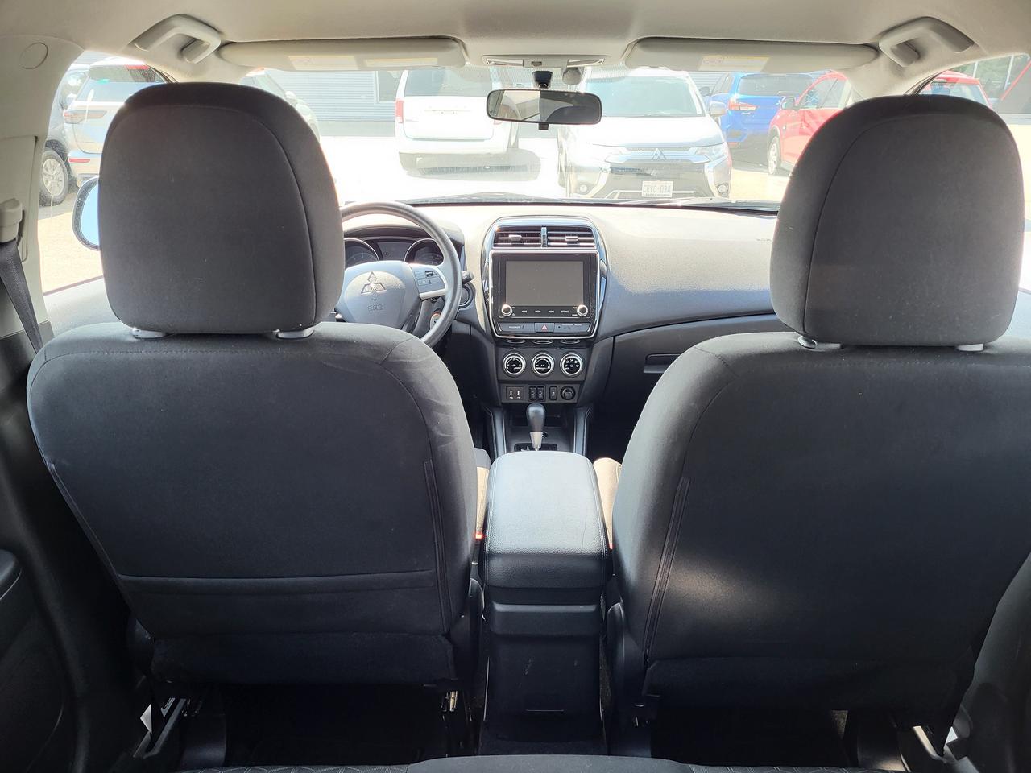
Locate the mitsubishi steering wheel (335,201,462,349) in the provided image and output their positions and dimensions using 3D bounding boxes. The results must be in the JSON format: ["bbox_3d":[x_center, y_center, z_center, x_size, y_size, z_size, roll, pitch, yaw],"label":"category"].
[{"bbox_3d":[-0.301,-0.228,1.699,0.375,0.375,0.120,1,-3,2],"label":"mitsubishi steering wheel"}]

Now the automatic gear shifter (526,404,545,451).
[{"bbox_3d":[0.042,0.088,1.639,0.042,0.114,0.050,1,21,2],"label":"automatic gear shifter"}]

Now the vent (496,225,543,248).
[{"bbox_3d":[0.009,-0.352,1.809,0.113,0.053,0.040,1,3,2],"label":"vent"}]

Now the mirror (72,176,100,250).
[{"bbox_3d":[-0.833,-0.395,1.738,0.240,0.167,0.130,1,21,2],"label":"mirror"}]

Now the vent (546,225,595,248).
[{"bbox_3d":[0.130,-0.351,1.804,0.113,0.053,0.040,1,3,2],"label":"vent"}]

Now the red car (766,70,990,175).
[{"bbox_3d":[5.197,-3.865,11.651,1.800,1.630,4.330,-1,21,-2],"label":"red car"}]

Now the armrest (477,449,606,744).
[{"bbox_3d":[0.044,0.337,1.303,0.178,0.352,0.345,1,21,2],"label":"armrest"}]

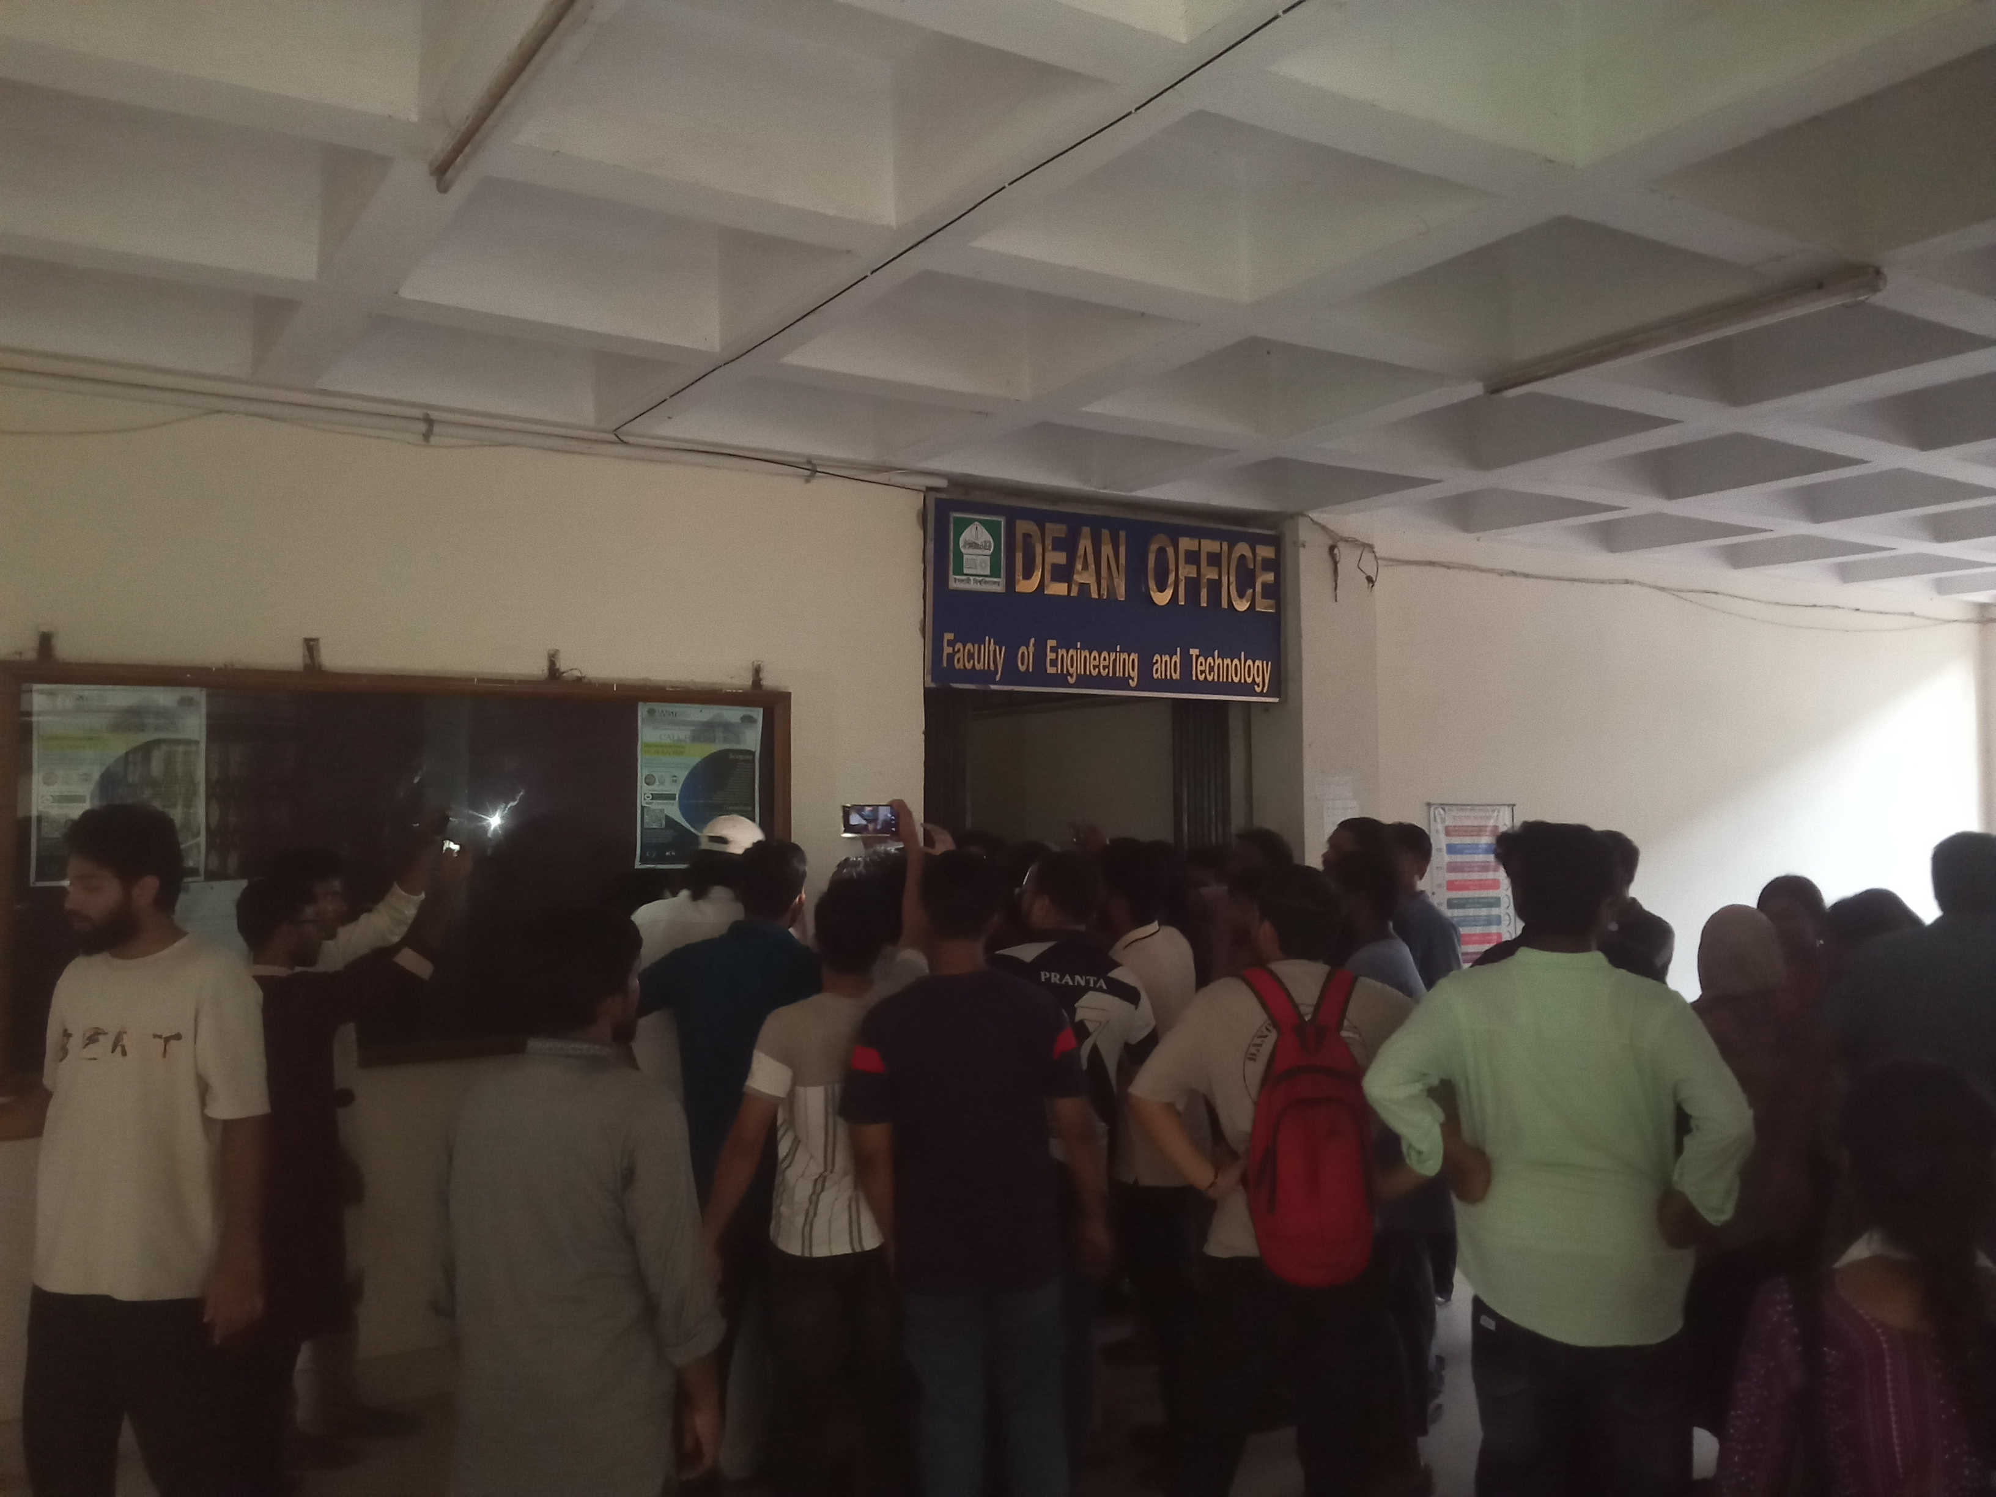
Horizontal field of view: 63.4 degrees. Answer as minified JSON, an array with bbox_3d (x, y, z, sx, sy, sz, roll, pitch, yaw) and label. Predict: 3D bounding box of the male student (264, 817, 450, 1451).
[{"bbox_3d":[-1.848,1.081,4.585,0.680,1.740,0.520,1,-3,-30],"label":"male student"}]

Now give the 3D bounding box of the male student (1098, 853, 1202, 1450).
[{"bbox_3d":[0.413,1.099,4.554,0.460,1.680,0.340,1,-3,-27],"label":"male student"}]

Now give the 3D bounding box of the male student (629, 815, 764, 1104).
[{"bbox_3d":[-0.810,1.078,4.686,0.520,1.745,0.360,-1,-2,21],"label":"male student"}]

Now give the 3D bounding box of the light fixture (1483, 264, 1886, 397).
[{"bbox_3d":[1.755,-1.071,4.261,0.075,0.080,1.200,1,-3,-32],"label":"light fixture"}]

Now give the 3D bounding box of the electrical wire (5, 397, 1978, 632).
[{"bbox_3d":[1.653,-0.870,7.098,10.250,0.250,0.100,1,-3,-32],"label":"electrical wire"}]

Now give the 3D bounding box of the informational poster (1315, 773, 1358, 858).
[{"bbox_3d":[1.447,0.291,6.883,0.247,0.347,0.010,1,-3,-32],"label":"informational poster"}]

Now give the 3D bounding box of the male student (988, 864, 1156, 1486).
[{"bbox_3d":[0.196,1.100,4.304,0.480,1.660,0.340,0,-2,-5],"label":"male student"}]

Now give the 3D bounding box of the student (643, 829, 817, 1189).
[{"bbox_3d":[-0.667,1.085,4.084,0.530,1.680,0.360,-1,-2,14],"label":"student"}]

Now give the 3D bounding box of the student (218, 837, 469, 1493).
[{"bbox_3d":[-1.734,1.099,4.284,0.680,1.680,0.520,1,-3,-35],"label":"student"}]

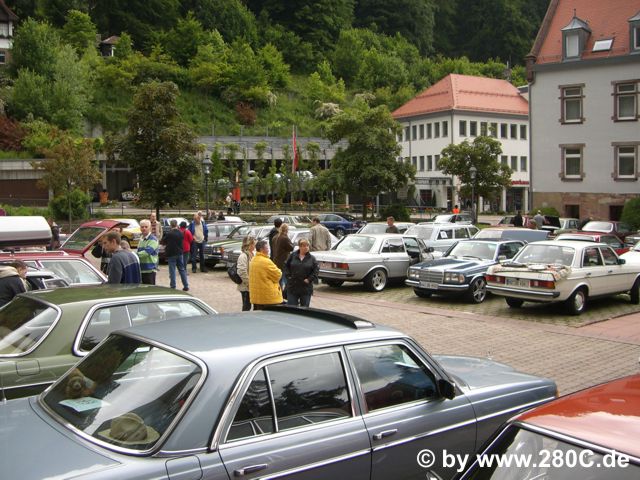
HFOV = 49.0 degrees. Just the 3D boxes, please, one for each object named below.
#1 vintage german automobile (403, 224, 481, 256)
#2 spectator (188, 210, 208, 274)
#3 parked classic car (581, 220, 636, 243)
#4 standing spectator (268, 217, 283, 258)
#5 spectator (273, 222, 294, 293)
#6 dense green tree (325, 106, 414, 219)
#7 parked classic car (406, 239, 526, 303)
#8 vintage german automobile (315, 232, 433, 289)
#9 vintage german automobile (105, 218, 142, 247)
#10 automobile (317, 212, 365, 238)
[{"bbox_3d":[5.350,0.084,26.943,4.720,1.470,1.790,-3,4,-38],"label":"vintage german automobile"},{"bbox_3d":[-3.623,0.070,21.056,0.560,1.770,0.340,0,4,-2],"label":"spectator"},{"bbox_3d":[11.150,-0.011,26.957,4.650,1.420,1.780,-3,5,-39],"label":"parked classic car"},{"bbox_3d":[-1.102,0.358,17.800,0.520,1.790,0.360,1,3,12],"label":"standing spectator"},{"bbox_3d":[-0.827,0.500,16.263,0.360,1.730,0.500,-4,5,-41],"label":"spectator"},{"bbox_3d":[3.244,-5.251,47.000,5.800,7.800,5.800,0,3,0],"label":"dense green tree"},{"bbox_3d":[4.174,0.647,17.497,4.640,1.380,1.790,-4,5,-42],"label":"parked classic car"},{"bbox_3d":[1.943,0.528,19.372,4.720,1.410,1.790,-3,5,-38],"label":"vintage german automobile"},{"bbox_3d":[-9.900,-0.338,35.232,4.500,1.420,1.760,3,5,43],"label":"vintage german automobile"},{"bbox_3d":[0.595,-0.754,40.032,4.450,1.390,1.730,2,4,32],"label":"automobile"}]

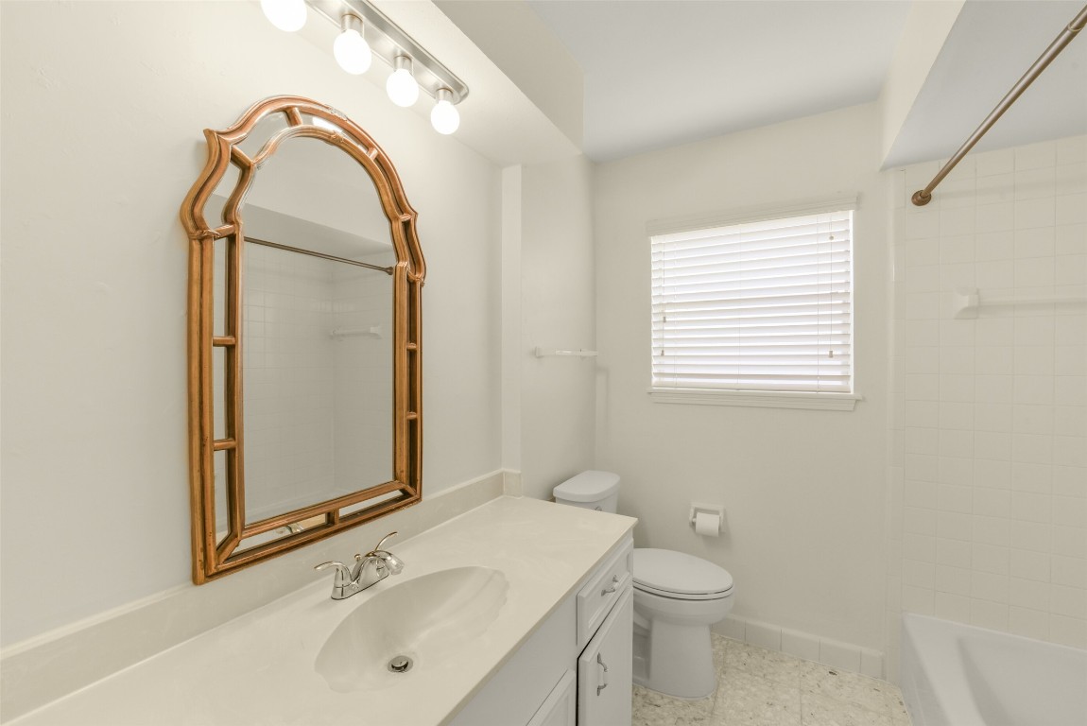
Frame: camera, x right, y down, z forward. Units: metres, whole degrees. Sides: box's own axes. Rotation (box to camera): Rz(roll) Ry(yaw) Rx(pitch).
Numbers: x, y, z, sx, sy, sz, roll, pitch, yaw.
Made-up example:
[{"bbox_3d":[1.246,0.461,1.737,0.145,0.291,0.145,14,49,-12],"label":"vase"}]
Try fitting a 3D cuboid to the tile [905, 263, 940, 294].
[{"bbox_3d":[1.546,-0.339,1.725,0.107,0.108,0.009,0,1,27],"label":"tile"}]

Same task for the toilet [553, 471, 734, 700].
[{"bbox_3d":[0.472,0.951,1.918,0.730,0.765,0.430,0,1,28],"label":"toilet"}]

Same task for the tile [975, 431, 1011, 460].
[{"bbox_3d":[1.724,0.317,1.627,0.108,0.108,0.009,0,1,27],"label":"tile"}]

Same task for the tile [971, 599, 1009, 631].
[{"bbox_3d":[1.740,0.978,1.643,0.107,0.104,0.009,0,0,30],"label":"tile"}]

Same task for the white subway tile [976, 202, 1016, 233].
[{"bbox_3d":[1.735,-0.556,1.624,0.107,0.108,0.009,0,1,27],"label":"white subway tile"}]

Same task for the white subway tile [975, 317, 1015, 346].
[{"bbox_3d":[1.734,-0.118,1.629,0.107,0.108,0.009,0,1,27],"label":"white subway tile"}]

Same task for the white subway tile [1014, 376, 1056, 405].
[{"bbox_3d":[1.831,0.102,1.584,0.107,0.108,0.010,0,0,27],"label":"white subway tile"}]

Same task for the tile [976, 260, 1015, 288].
[{"bbox_3d":[1.735,-0.337,1.627,0.107,0.108,0.009,0,1,27],"label":"tile"}]

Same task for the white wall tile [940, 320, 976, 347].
[{"bbox_3d":[1.631,-0.120,1.672,0.108,0.108,0.009,0,1,27],"label":"white wall tile"}]

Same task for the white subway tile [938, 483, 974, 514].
[{"bbox_3d":[1.637,0.538,1.684,0.107,0.108,0.009,0,1,27],"label":"white subway tile"}]

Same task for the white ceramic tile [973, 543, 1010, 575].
[{"bbox_3d":[1.723,0.753,1.631,0.108,0.108,0.009,0,1,27],"label":"white ceramic tile"}]

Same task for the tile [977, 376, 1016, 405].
[{"bbox_3d":[1.735,0.101,1.632,0.107,0.108,0.010,0,0,27],"label":"tile"}]

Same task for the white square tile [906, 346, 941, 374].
[{"bbox_3d":[1.558,-0.010,1.741,0.107,0.108,0.009,0,0,30],"label":"white square tile"}]

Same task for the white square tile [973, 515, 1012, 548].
[{"bbox_3d":[1.744,0.653,1.648,0.108,0.108,0.008,0,1,26],"label":"white square tile"}]

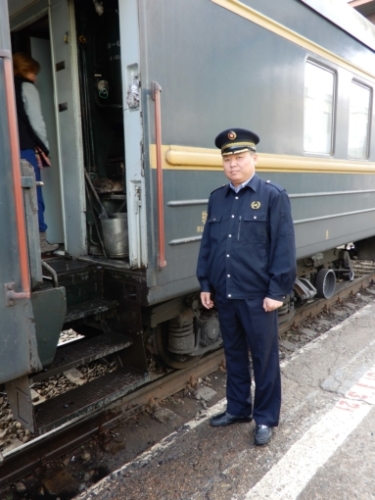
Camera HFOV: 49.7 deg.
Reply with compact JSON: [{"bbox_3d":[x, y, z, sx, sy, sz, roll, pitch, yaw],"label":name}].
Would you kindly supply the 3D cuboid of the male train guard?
[{"bbox_3d":[0.338,0.232,2.318,0.590,1.775,0.380,6,12,36],"label":"male train guard"}]

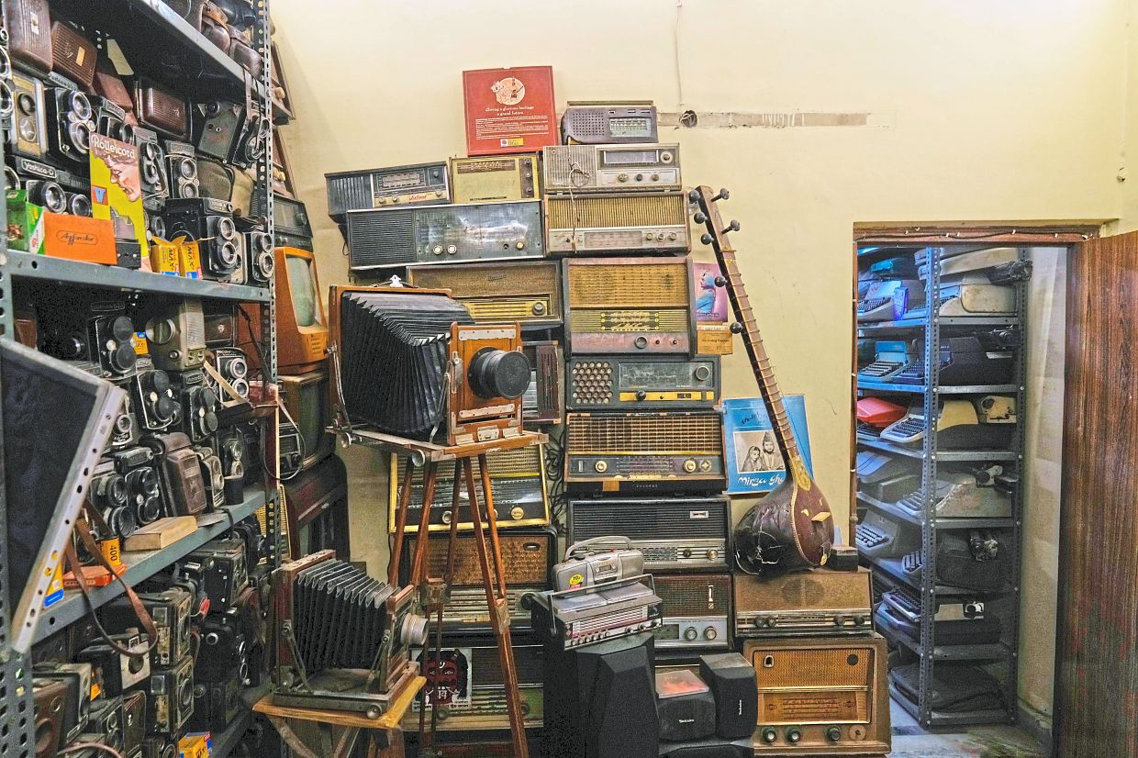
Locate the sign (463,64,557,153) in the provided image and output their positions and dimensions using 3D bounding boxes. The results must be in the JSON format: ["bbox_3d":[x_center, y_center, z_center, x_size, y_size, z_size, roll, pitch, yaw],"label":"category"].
[{"bbox_3d":[-0.200,-0.907,2.583,0.302,0.302,0.025,-4,-4,-2],"label":"sign"}]

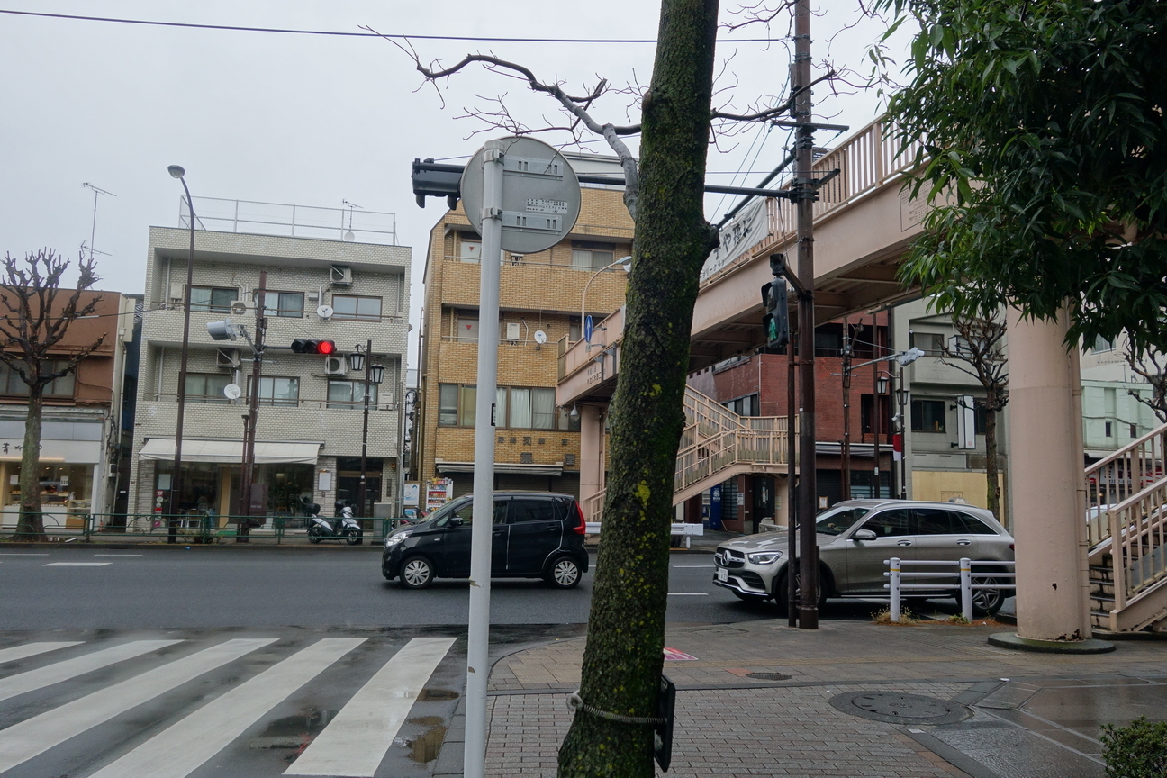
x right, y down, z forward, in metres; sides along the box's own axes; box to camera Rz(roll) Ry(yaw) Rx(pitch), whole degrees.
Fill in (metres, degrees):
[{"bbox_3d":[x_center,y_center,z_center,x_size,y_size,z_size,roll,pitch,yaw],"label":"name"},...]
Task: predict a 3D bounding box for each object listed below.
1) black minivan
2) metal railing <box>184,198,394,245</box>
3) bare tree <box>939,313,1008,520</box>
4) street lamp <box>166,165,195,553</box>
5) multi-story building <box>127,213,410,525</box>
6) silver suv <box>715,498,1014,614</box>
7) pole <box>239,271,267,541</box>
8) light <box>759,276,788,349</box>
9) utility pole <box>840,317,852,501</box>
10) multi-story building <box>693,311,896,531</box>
[{"bbox_3d":[-1.703,2.561,15.668,3.395,1.620,1.475,3,-7,-12],"label":"black minivan"},{"bbox_3d":[-10.877,-5.487,34.488,7.201,1.400,5.500,3,-7,-12],"label":"metal railing"},{"bbox_3d":[14.081,1.316,31.355,3.200,8.388,3.200,3,-7,-12],"label":"bare tree"},{"bbox_3d":[-11.103,-0.777,24.632,0.400,9.950,2.900,3,-7,-12],"label":"street lamp"},{"bbox_3d":[-11.453,0.281,35.371,8.630,10.080,9.500,3,-7,-12],"label":"multi-story building"},{"bbox_3d":[4.410,2.560,14.038,4.670,1.640,1.920,3,-7,-13],"label":"silver suv"},{"bbox_3d":[-9.629,0.450,26.421,0.300,7.924,0.300,3,-7,-12],"label":"pole"},{"bbox_3d":[2.107,-0.835,10.011,0.200,0.770,0.370,3,-7,-16],"label":"light"},{"bbox_3d":[8.856,1.406,30.438,0.320,7.769,0.320,3,-7,-12],"label":"utility pole"},{"bbox_3d":[8.794,1.447,40.404,5.802,9.800,9.000,3,-7,-12],"label":"multi-story building"}]

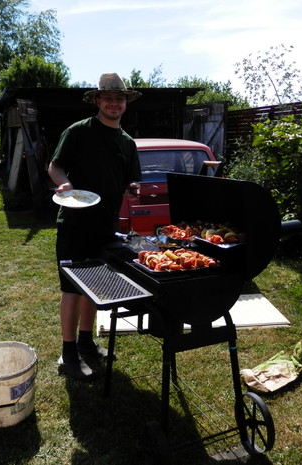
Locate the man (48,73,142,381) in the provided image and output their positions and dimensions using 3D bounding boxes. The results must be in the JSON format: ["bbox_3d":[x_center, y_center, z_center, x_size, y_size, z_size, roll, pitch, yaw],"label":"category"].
[{"bbox_3d":[-0.367,-0.041,2.793,0.560,1.840,0.430,-6,12,-29],"label":"man"}]

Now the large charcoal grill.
[{"bbox_3d":[0.035,0.354,2.225,0.857,1.262,0.864,-5,11,-23],"label":"large charcoal grill"}]

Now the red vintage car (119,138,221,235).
[{"bbox_3d":[-0.094,-0.613,6.896,1.580,1.480,4.000,-4,11,-17],"label":"red vintage car"}]

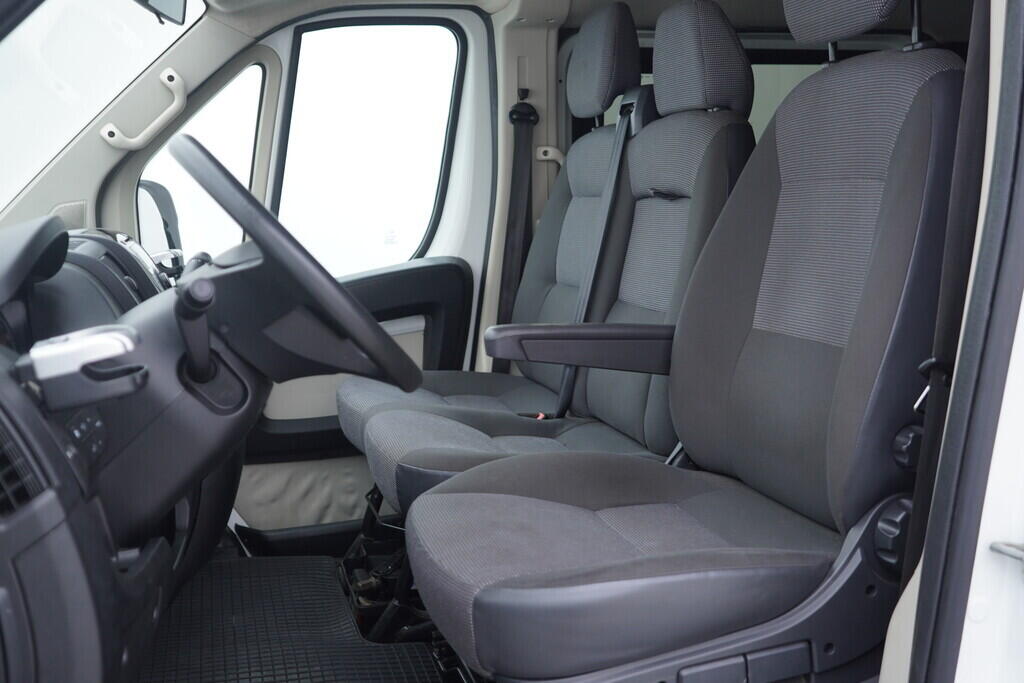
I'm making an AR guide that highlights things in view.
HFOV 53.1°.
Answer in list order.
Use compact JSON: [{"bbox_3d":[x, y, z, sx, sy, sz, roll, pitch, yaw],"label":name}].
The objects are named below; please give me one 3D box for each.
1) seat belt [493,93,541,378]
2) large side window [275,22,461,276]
[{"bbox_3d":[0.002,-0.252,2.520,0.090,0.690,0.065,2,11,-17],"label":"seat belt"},{"bbox_3d":[-0.362,-0.438,2.468,0.460,0.630,0.055,-2,21,-17],"label":"large side window"}]

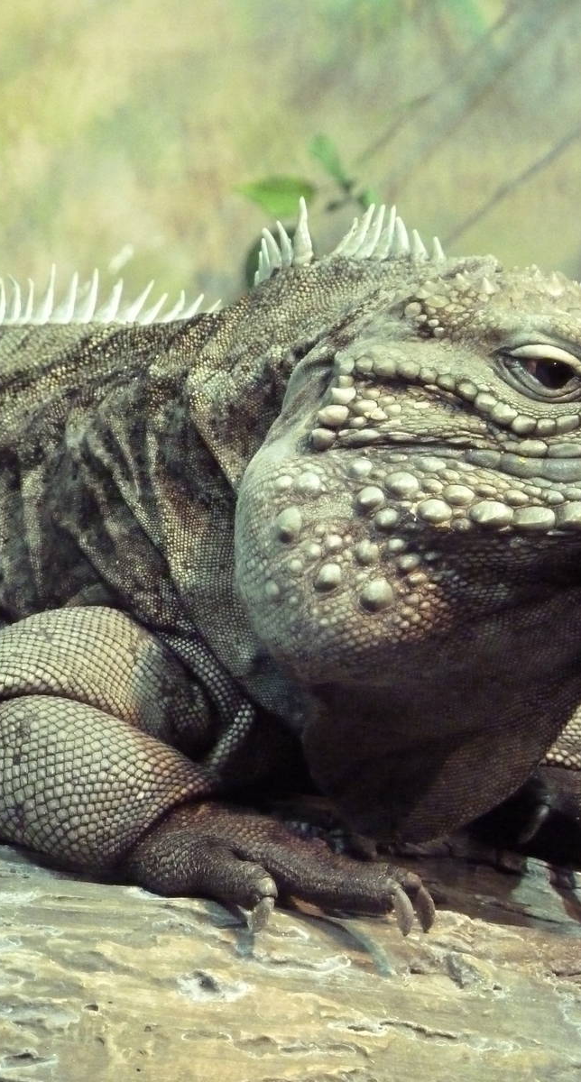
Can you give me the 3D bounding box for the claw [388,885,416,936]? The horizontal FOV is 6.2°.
[{"bbox_3d":[0.025,0.082,1.185,0.006,0.011,0.004,5,9,38],"label":"claw"}]

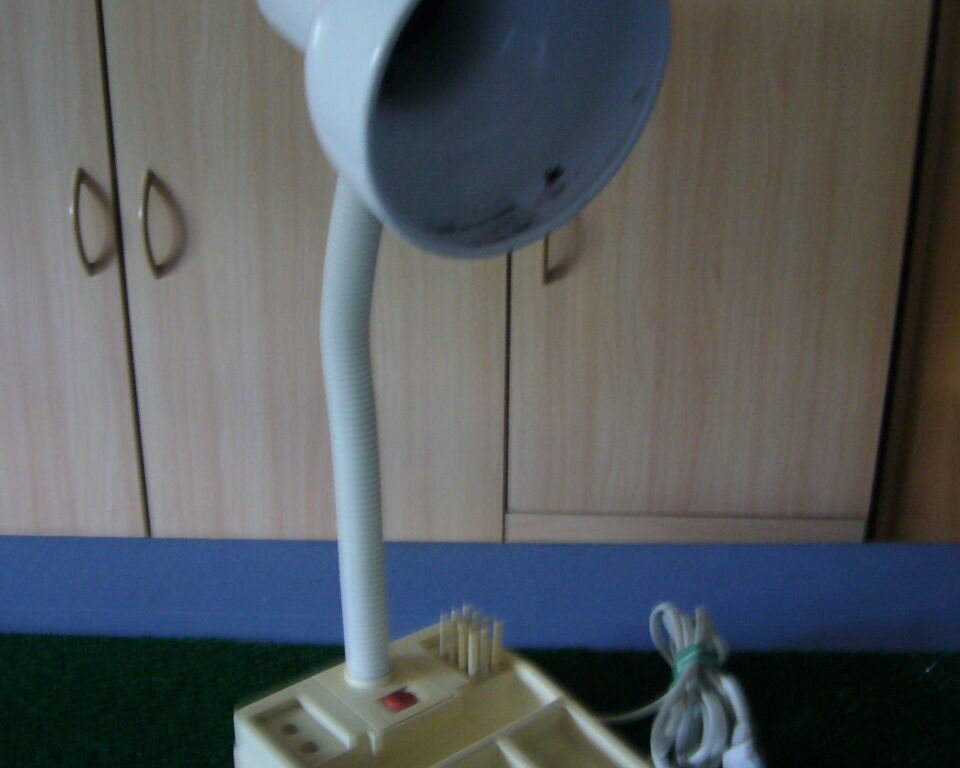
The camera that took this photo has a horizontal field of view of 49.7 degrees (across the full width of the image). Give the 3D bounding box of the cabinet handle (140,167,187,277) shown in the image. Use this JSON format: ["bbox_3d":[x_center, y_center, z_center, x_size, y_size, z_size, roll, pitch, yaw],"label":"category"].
[{"bbox_3d":[-0.330,-0.158,1.032,0.010,0.110,0.033,1,15,3],"label":"cabinet handle"}]

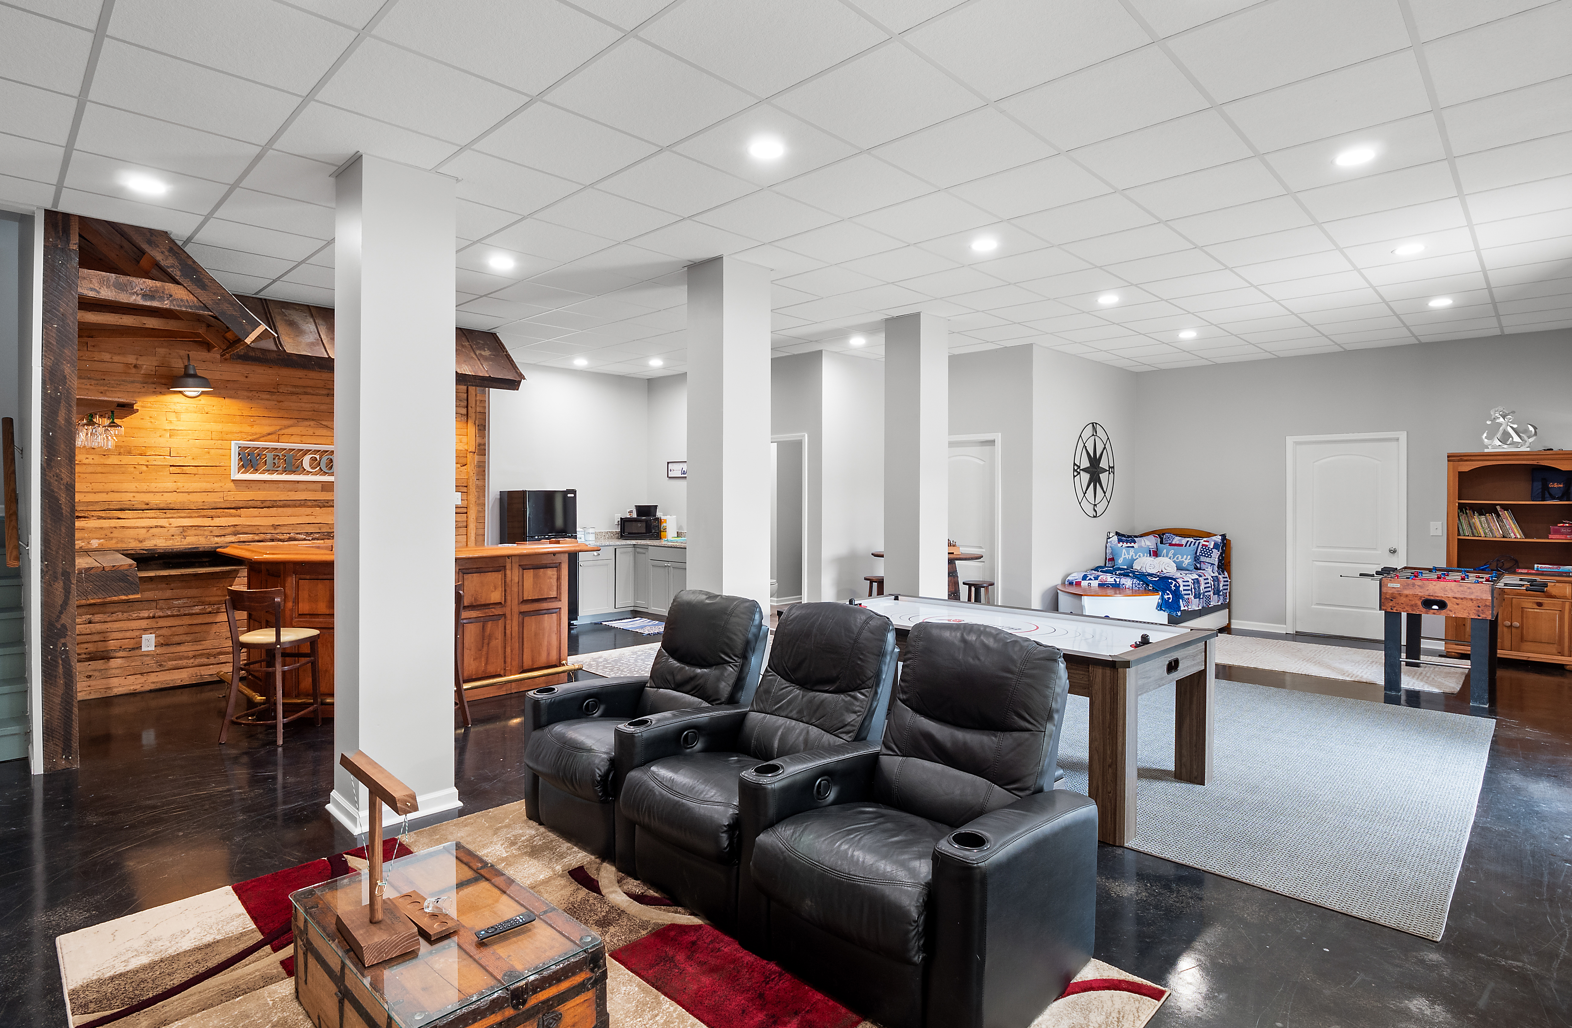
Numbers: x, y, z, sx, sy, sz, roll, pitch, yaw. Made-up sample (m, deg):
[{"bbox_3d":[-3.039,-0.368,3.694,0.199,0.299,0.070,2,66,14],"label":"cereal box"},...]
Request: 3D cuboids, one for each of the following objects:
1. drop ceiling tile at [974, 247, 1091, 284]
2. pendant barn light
[{"bbox_3d":[1.663,-1.669,4.888,0.590,0.020,0.590,1,1,44],"label":"drop ceiling tile"},{"bbox_3d":[-4.500,-1.037,5.500,0.270,0.310,0.260,1,1,44],"label":"pendant barn light"}]

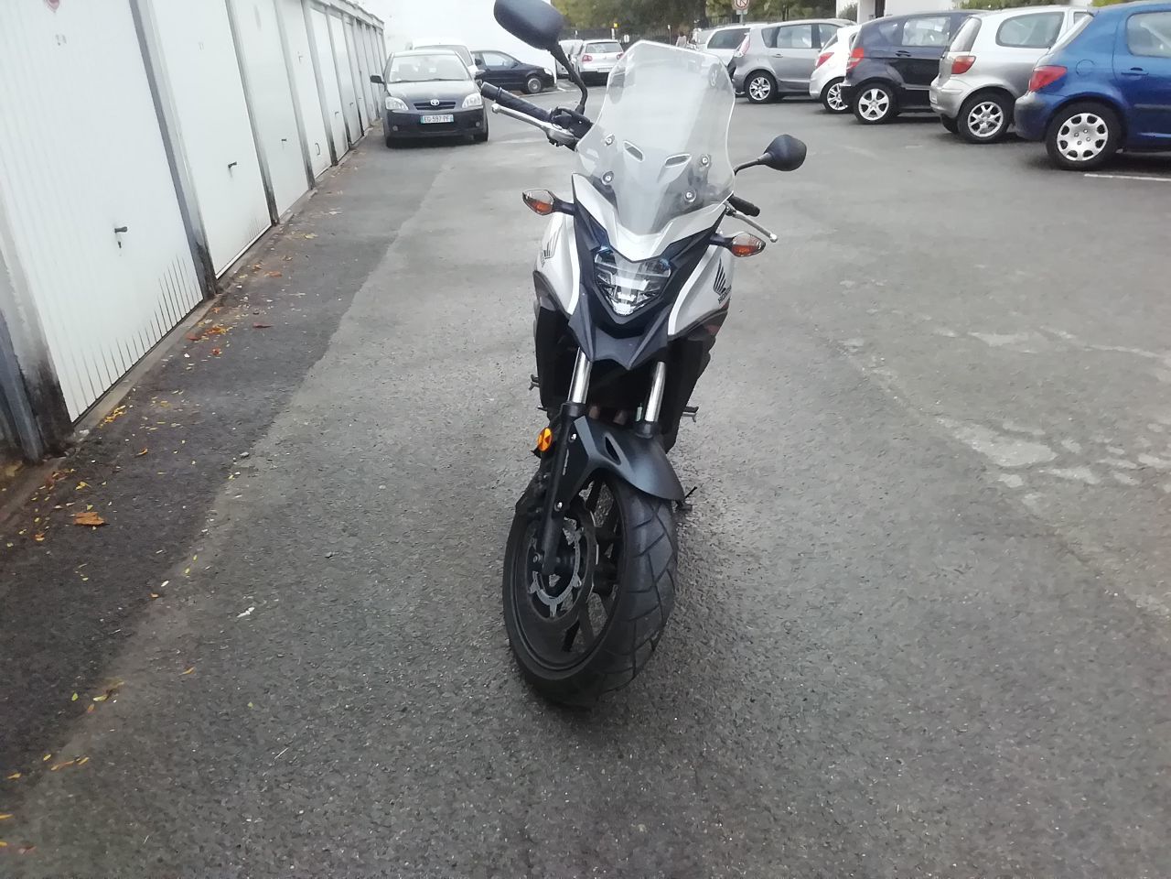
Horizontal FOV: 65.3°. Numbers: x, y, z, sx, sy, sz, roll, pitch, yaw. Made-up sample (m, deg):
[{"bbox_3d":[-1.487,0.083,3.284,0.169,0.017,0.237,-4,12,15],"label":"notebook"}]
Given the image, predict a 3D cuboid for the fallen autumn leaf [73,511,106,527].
[{"bbox_3d":[-1.674,0.261,3.073,0.110,0.025,0.080,-2,23,5],"label":"fallen autumn leaf"}]

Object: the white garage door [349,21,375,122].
[{"bbox_3d":[-5.333,-8.854,22.237,0.070,2.160,2.420,-7,23,-6],"label":"white garage door"}]

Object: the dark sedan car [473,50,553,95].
[{"bbox_3d":[-3.126,-12.433,31.016,4.200,1.430,1.750,-6,23,-4],"label":"dark sedan car"}]

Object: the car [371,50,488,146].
[{"bbox_3d":[-2.747,-6.288,16.660,1.740,1.470,4.220,-5,23,-7],"label":"car"}]

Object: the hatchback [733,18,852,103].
[{"bbox_3d":[5.291,-8.198,19.831,4.340,1.640,1.840,1,23,2],"label":"hatchback"}]

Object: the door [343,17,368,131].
[{"bbox_3d":[-4.922,-7.803,19.709,0.070,2.160,2.420,-7,23,-6],"label":"door"}]

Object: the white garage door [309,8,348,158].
[{"bbox_3d":[-4.100,-5.700,14.654,0.070,2.160,2.420,-7,23,-6],"label":"white garage door"}]

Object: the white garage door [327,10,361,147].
[{"bbox_3d":[-4.511,-6.751,17.182,0.070,2.160,2.420,-7,23,-6],"label":"white garage door"}]

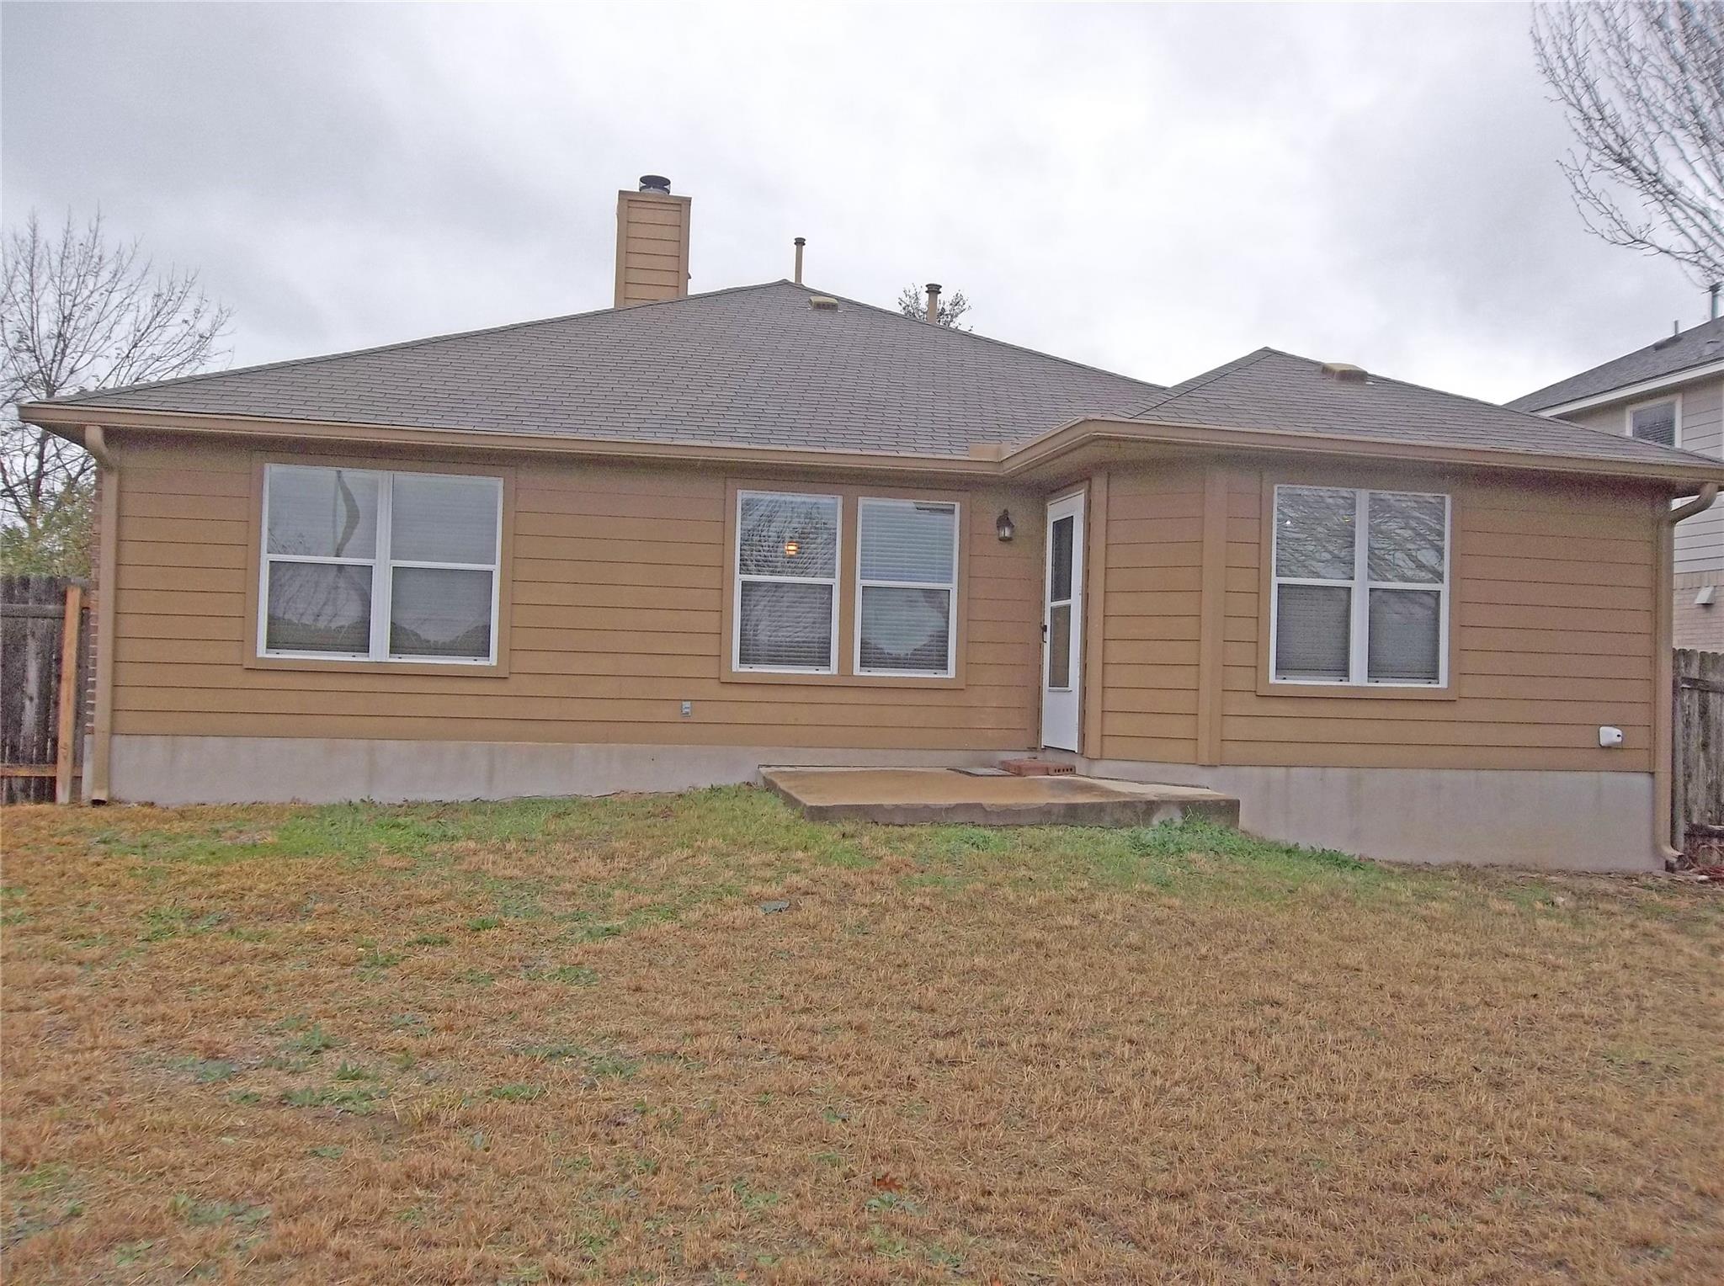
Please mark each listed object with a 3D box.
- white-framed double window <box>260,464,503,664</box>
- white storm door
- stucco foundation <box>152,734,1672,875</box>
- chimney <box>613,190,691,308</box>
[{"bbox_3d":[-3.738,-0.600,10.472,1.771,1.484,0.091,2,-2,-12],"label":"white-framed double window"},{"bbox_3d":[1.660,-0.156,11.073,0.064,2.090,0.860,2,-2,-12],"label":"white storm door"},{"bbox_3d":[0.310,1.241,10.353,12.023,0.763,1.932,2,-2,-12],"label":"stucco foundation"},{"bbox_3d":[-2.569,-4.552,16.368,0.860,1.592,0.824,2,-2,-12],"label":"chimney"}]

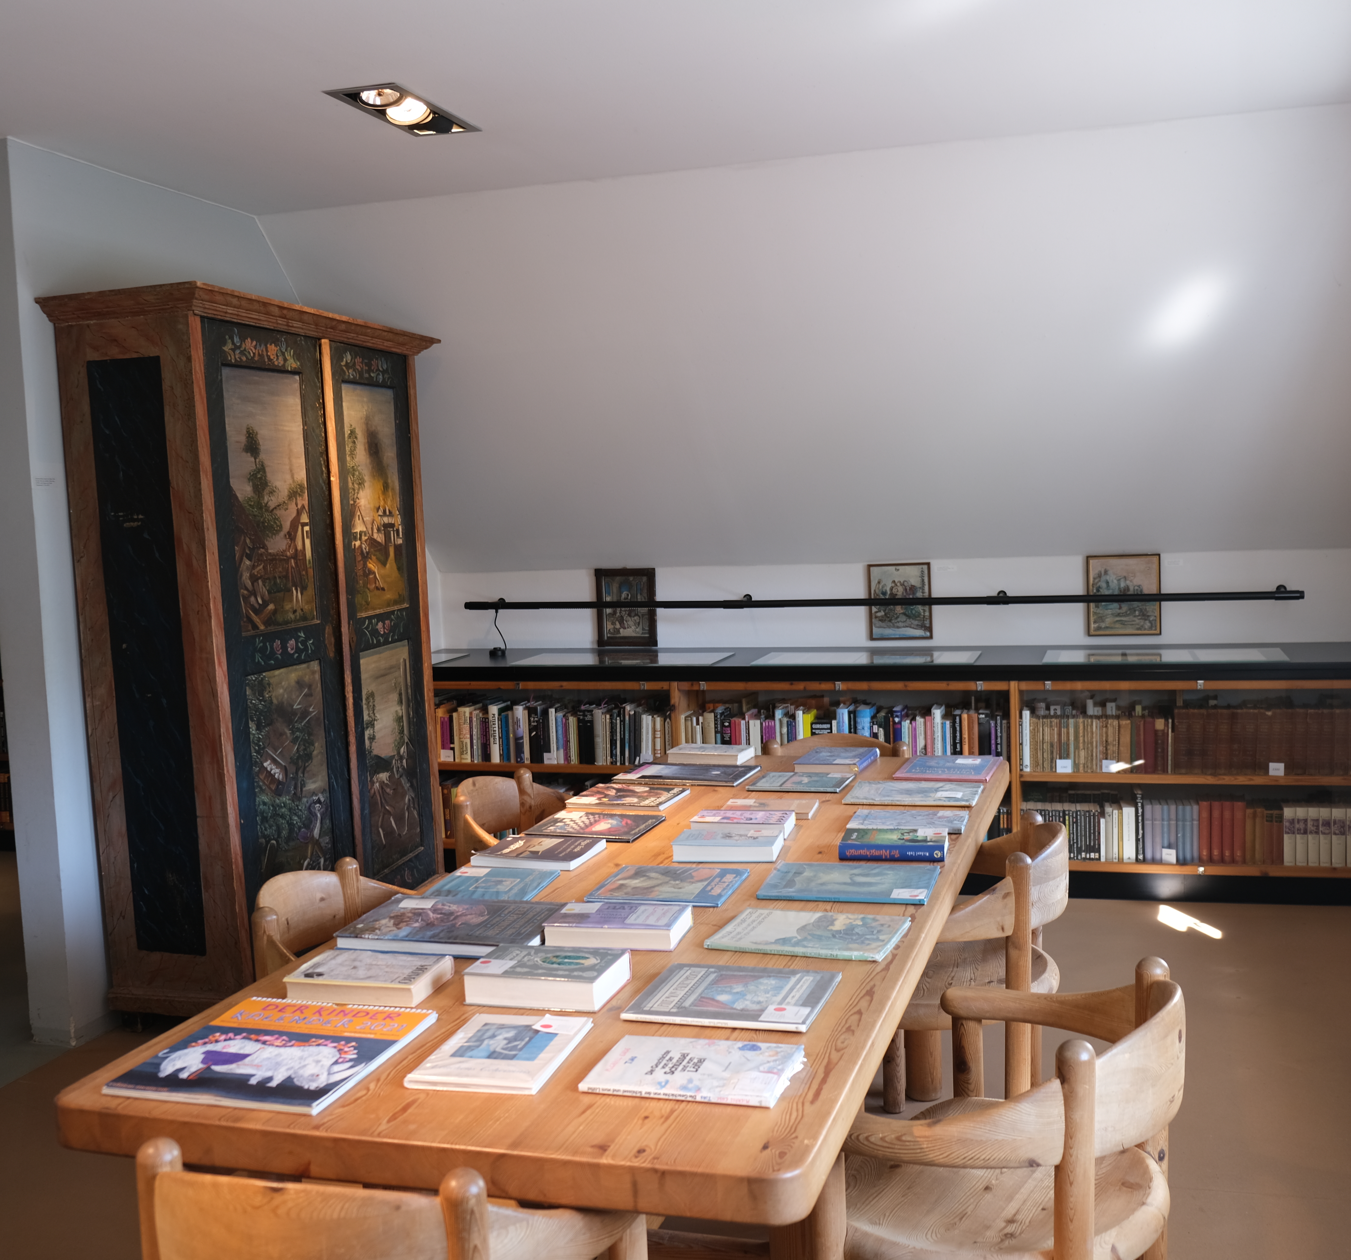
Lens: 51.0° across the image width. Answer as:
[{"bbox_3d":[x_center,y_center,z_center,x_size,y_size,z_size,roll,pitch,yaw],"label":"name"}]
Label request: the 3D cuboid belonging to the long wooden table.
[{"bbox_3d":[0.079,0.849,2.933,0.993,0.733,2.645,-1,5,18],"label":"long wooden table"}]

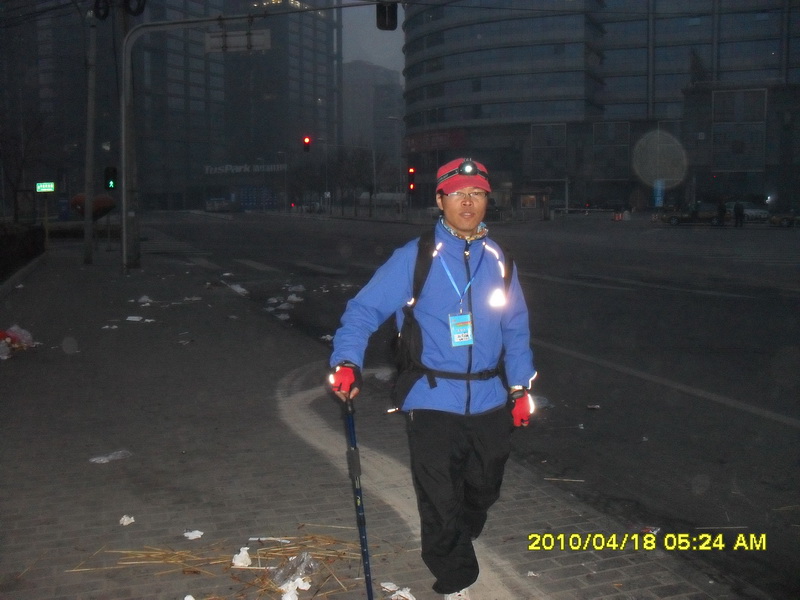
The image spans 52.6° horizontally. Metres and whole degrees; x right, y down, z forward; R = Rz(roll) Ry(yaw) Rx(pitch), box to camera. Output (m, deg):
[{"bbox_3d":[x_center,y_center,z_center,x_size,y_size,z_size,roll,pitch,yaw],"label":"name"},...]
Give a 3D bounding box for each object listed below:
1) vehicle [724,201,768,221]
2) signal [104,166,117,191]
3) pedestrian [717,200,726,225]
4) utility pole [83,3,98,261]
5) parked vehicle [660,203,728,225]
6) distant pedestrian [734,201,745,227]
[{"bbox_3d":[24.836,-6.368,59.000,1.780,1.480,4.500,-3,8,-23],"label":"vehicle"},{"bbox_3d":[-9.238,-3.881,25.883,0.380,0.740,0.250,-3,7,-21],"label":"signal"},{"bbox_3d":[20.787,-5.586,52.300,0.520,1.700,0.350,3,7,22],"label":"pedestrian"},{"bbox_3d":[-7.711,-4.019,20.190,0.220,6.280,0.220,1,7,-21],"label":"utility pole"},{"bbox_3d":[20.233,-5.855,55.200,4.550,1.460,1.760,3,7,22],"label":"parked vehicle"},{"bbox_3d":[21.951,-5.573,52.300,0.540,1.700,0.350,3,7,22],"label":"distant pedestrian"}]

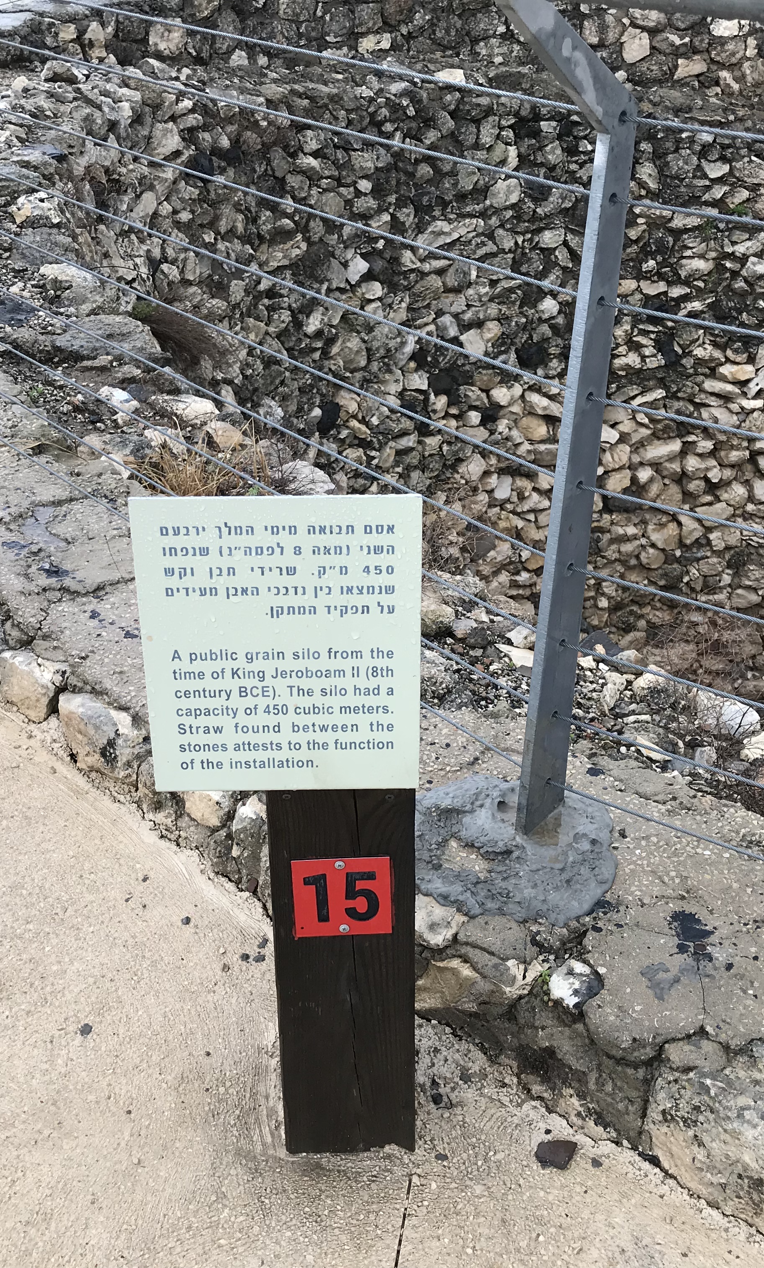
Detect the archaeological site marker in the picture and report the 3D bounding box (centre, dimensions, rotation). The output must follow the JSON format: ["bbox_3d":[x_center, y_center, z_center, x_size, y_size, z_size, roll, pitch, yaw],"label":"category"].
[{"bbox_3d":[-0.092,0.203,1.425,0.256,0.790,0.120,-1,27,-1],"label":"archaeological site marker"}]

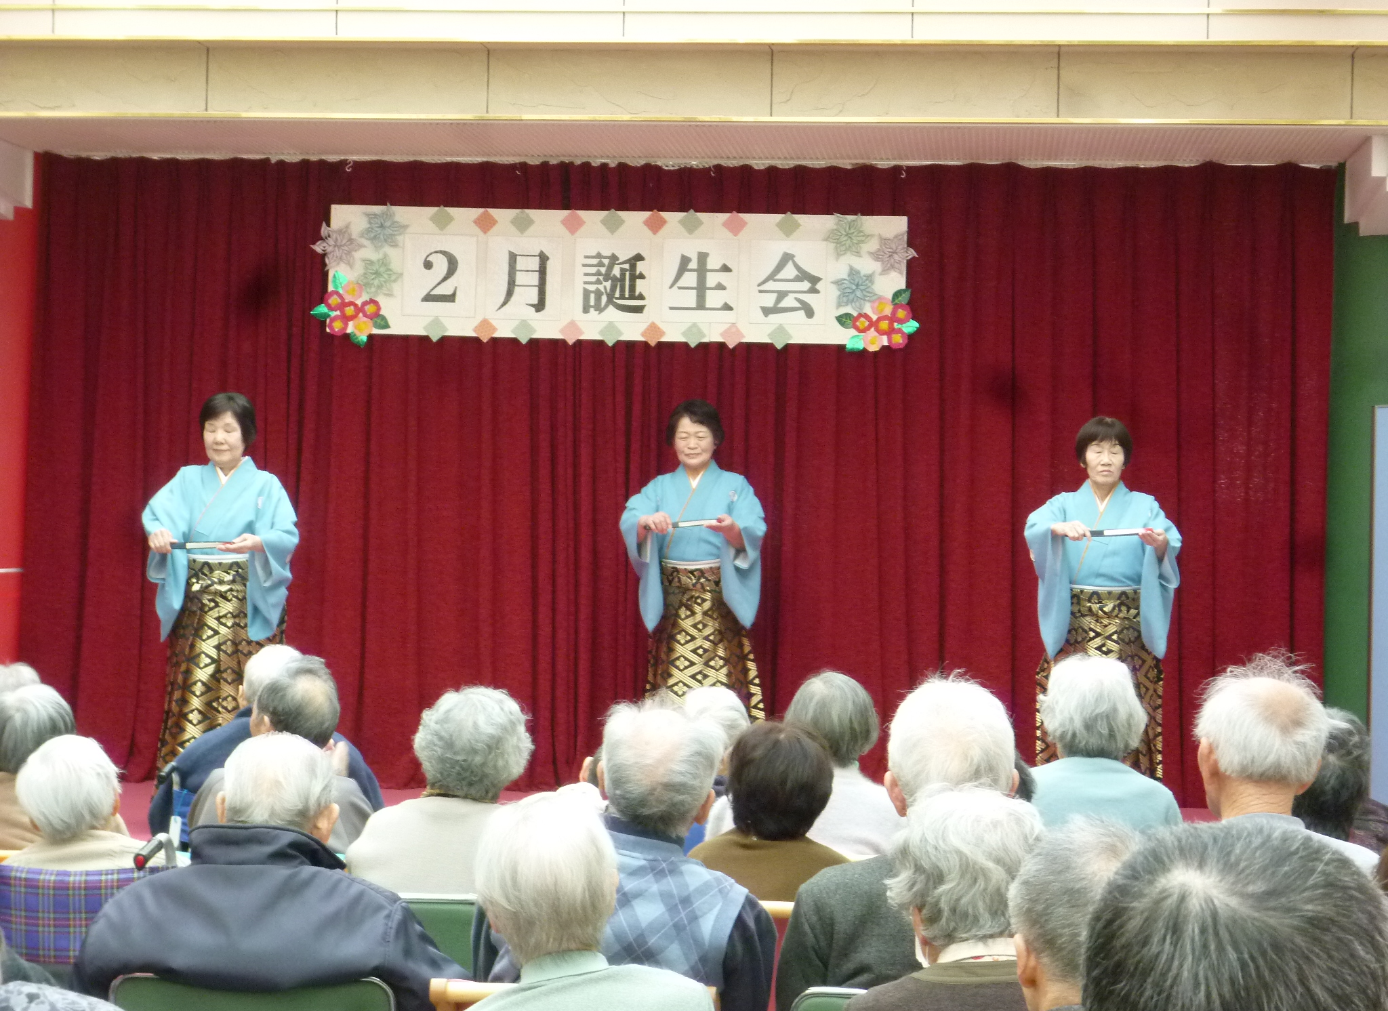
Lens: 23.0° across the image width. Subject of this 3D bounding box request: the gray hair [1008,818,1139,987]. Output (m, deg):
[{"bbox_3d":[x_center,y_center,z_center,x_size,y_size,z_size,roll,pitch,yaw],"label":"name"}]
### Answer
[{"bbox_3d":[0.462,0.471,4.050,0.172,0.200,0.200,1,0,0],"label":"gray hair"}]

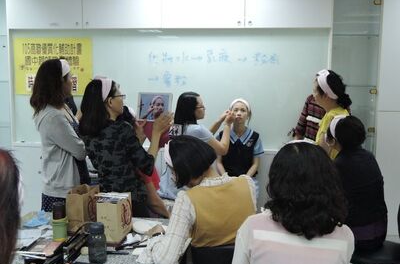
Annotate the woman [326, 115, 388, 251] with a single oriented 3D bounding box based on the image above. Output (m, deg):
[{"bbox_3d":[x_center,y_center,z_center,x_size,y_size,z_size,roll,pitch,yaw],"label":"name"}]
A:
[{"bbox_3d":[0.827,0.532,2.706,0.430,1.270,0.580,-5,8,-41],"label":"woman"}]

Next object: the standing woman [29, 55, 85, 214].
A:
[{"bbox_3d":[-0.832,0.374,2.679,0.330,1.570,0.410,-3,7,-25],"label":"standing woman"}]

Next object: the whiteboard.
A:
[{"bbox_3d":[-0.333,-0.406,4.342,2.980,1.110,0.040,1,6,5],"label":"whiteboard"}]

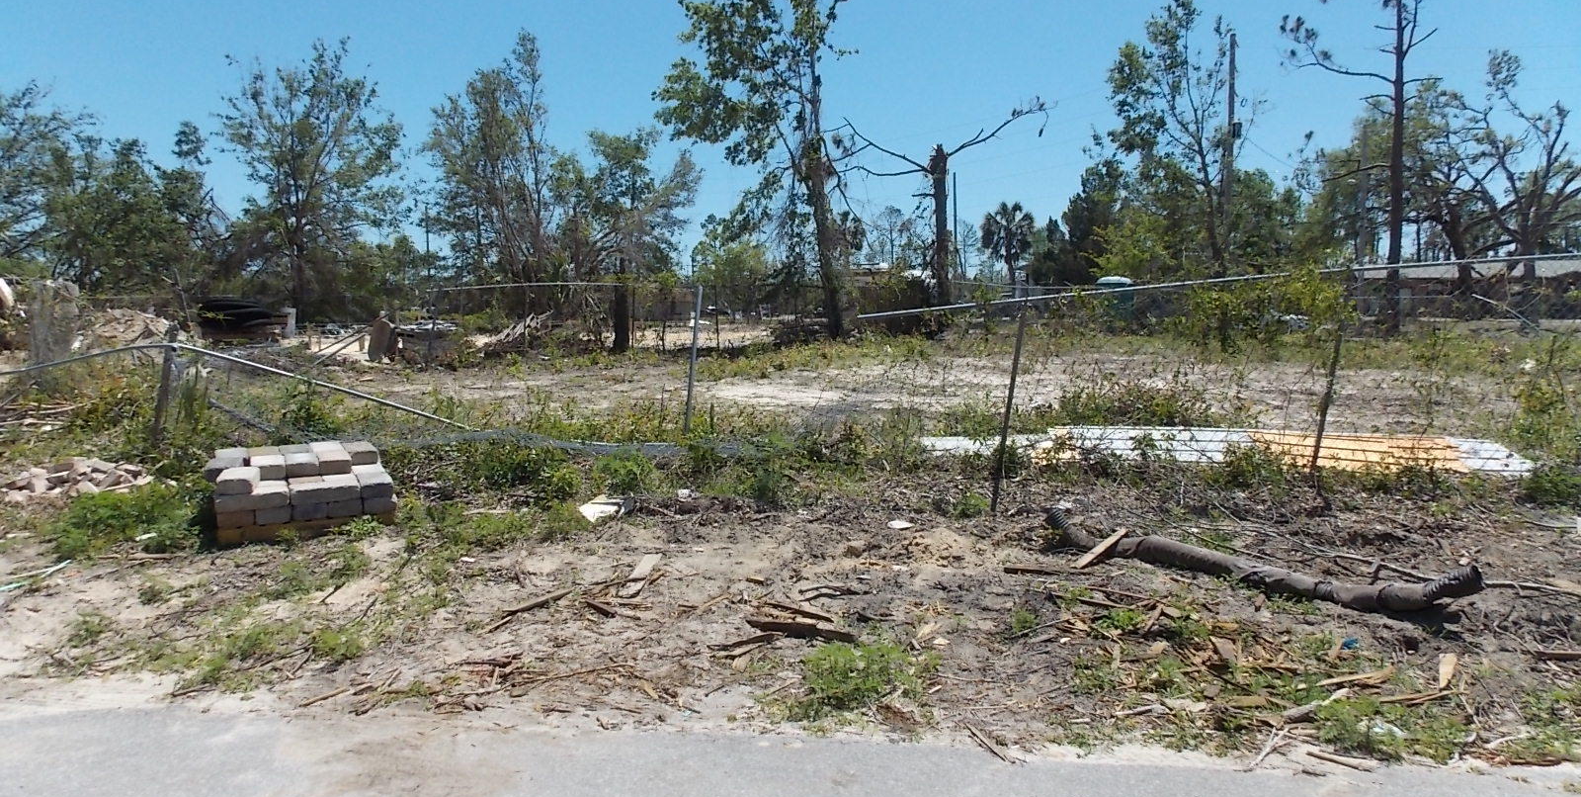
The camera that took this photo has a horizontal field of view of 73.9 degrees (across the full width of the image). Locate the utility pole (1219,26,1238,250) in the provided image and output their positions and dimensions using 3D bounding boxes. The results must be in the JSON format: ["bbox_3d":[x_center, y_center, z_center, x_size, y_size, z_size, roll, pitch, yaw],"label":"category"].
[{"bbox_3d":[15.665,-7.480,37.457,0.548,10.846,0.420,0,5,0],"label":"utility pole"}]

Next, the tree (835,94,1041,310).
[{"bbox_3d":[4.942,-5.758,34.609,6.778,7.960,3.600,0,5,0],"label":"tree"}]

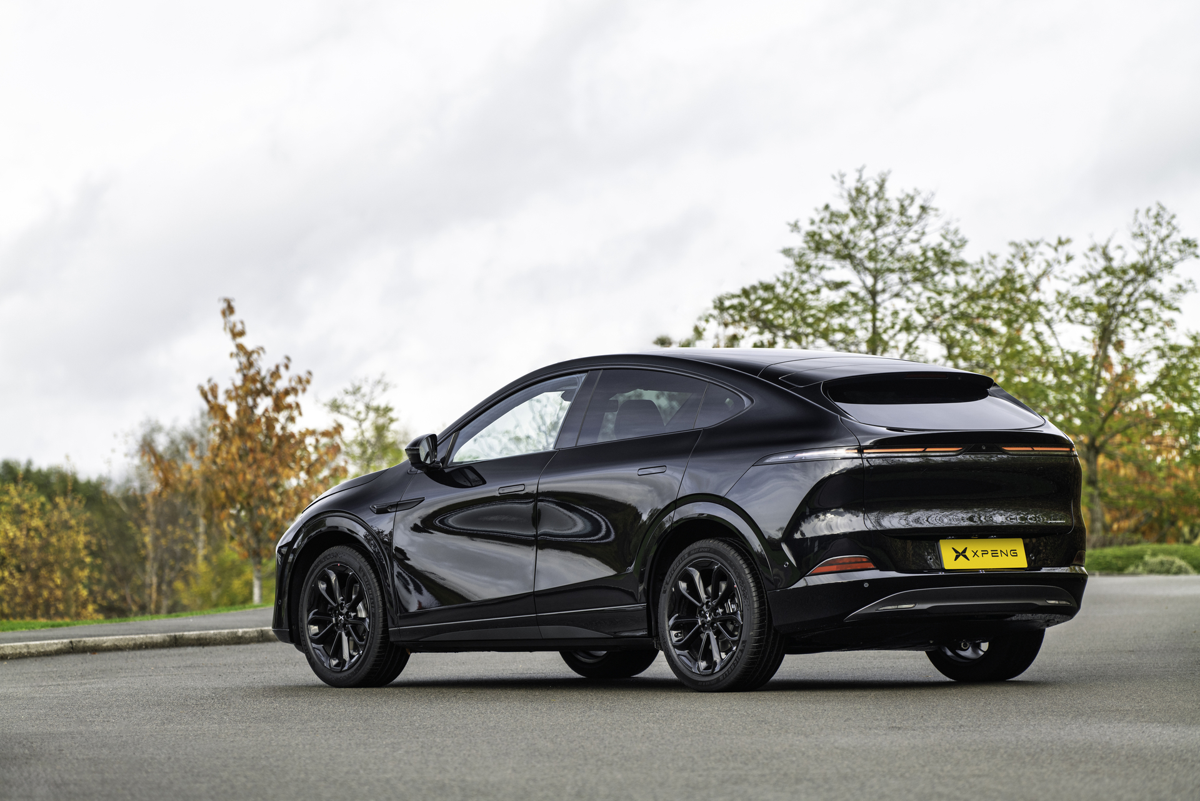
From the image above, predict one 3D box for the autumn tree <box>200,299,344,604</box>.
[{"bbox_3d":[-3.641,0.568,71.500,1.604,3.407,1.604,-1,-1,0],"label":"autumn tree"}]

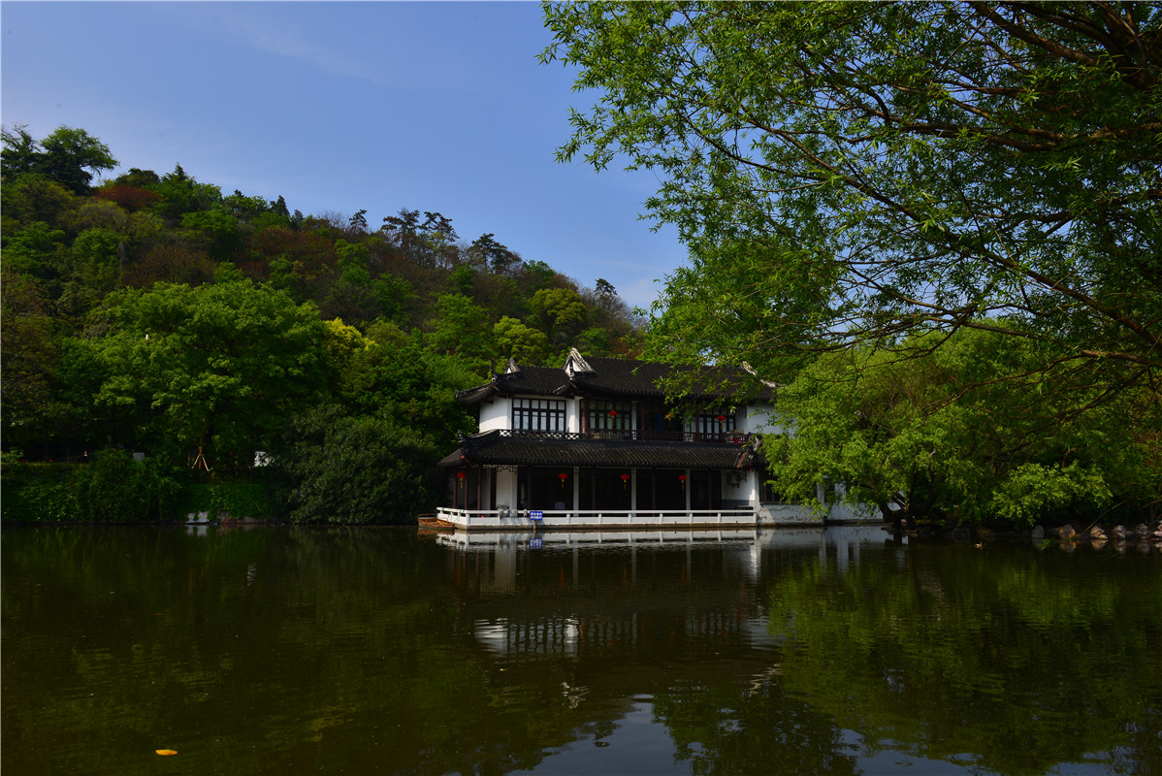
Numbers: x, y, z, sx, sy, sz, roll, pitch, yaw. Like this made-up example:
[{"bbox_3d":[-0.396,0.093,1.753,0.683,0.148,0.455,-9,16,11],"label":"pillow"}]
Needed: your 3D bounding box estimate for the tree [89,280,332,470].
[{"bbox_3d":[-27.185,0.109,58.000,15.960,12.840,15.000,4,-8,-26],"label":"tree"}]

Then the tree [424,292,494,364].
[{"bbox_3d":[-14.249,-6.871,90.000,7.800,7.460,8.000,2,-8,-9],"label":"tree"}]

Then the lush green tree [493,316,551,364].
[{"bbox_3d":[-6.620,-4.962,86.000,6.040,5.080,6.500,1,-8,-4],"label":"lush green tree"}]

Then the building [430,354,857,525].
[{"bbox_3d":[4.951,3.619,54.621,28.540,11.730,10.000,3,-8,-22],"label":"building"}]

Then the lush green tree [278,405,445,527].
[{"bbox_3d":[-15.099,5.424,53.500,10.710,7.860,9.000,2,-8,-16],"label":"lush green tree"}]

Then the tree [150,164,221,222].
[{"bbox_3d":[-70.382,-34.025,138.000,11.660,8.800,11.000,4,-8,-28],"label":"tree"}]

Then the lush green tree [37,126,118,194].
[{"bbox_3d":[-94.186,-41.558,145.000,13.530,10.500,13.000,5,-9,-34],"label":"lush green tree"}]

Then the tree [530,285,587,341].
[{"bbox_3d":[-3.023,-9.541,105.000,7.440,7.520,8.000,1,-8,-2],"label":"tree"}]

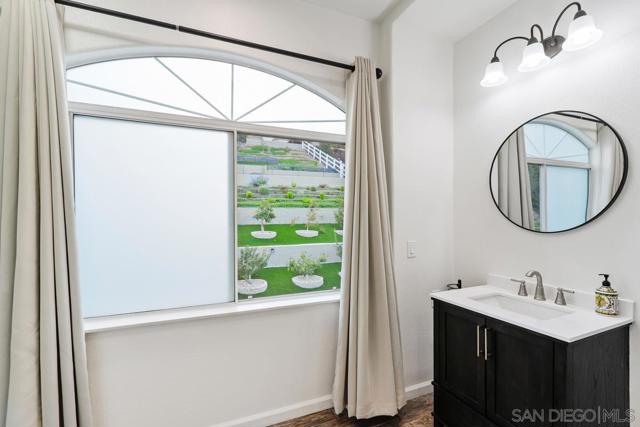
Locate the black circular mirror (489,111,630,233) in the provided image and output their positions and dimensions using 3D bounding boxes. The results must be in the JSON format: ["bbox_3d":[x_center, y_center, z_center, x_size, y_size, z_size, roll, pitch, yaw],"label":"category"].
[{"bbox_3d":[1.363,-0.239,1.715,0.025,0.715,0.715,0,-1,-22],"label":"black circular mirror"}]

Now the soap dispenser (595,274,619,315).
[{"bbox_3d":[1.421,0.401,1.409,0.083,0.180,0.083,0,-1,-6],"label":"soap dispenser"}]

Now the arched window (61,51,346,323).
[{"bbox_3d":[-0.616,-0.215,1.989,1.850,1.669,0.100,0,-1,-22],"label":"arched window"}]

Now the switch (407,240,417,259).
[{"bbox_3d":[0.710,0.280,2.182,0.074,0.120,0.012,0,-1,-22],"label":"switch"}]

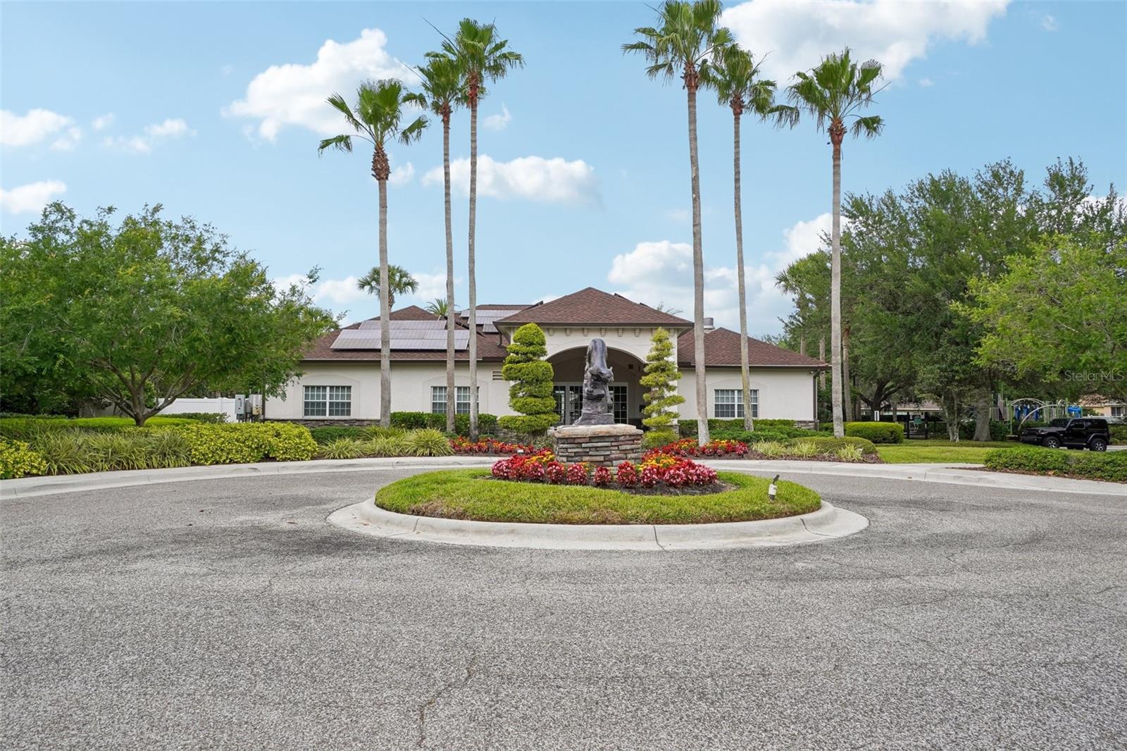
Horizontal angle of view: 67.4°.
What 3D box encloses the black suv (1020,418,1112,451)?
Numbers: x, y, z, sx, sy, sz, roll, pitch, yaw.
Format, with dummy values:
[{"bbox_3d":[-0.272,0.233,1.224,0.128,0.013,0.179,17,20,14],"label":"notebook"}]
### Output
[{"bbox_3d":[29.403,3.494,49.596,4.300,1.860,1.880,0,-3,4],"label":"black suv"}]

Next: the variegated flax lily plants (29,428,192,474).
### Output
[{"bbox_3d":[-9.060,1.499,16.758,1.300,0.750,3.741,0,-3,16],"label":"variegated flax lily plants"}]

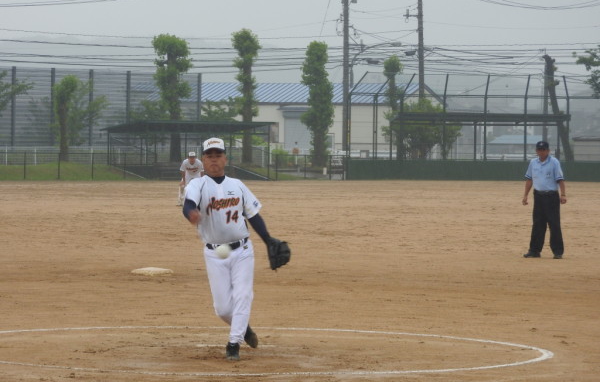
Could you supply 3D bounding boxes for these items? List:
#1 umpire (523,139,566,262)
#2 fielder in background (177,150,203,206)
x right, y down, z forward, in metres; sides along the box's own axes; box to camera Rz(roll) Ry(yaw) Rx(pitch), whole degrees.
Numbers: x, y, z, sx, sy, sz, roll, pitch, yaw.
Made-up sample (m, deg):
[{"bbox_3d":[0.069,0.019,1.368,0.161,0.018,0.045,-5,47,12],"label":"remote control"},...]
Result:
[{"bbox_3d":[3.444,0.120,41.500,0.580,1.660,0.380,1,1,16],"label":"umpire"},{"bbox_3d":[-2.468,-0.285,67.200,0.680,1.290,0.720,1,1,-2],"label":"fielder in background"}]

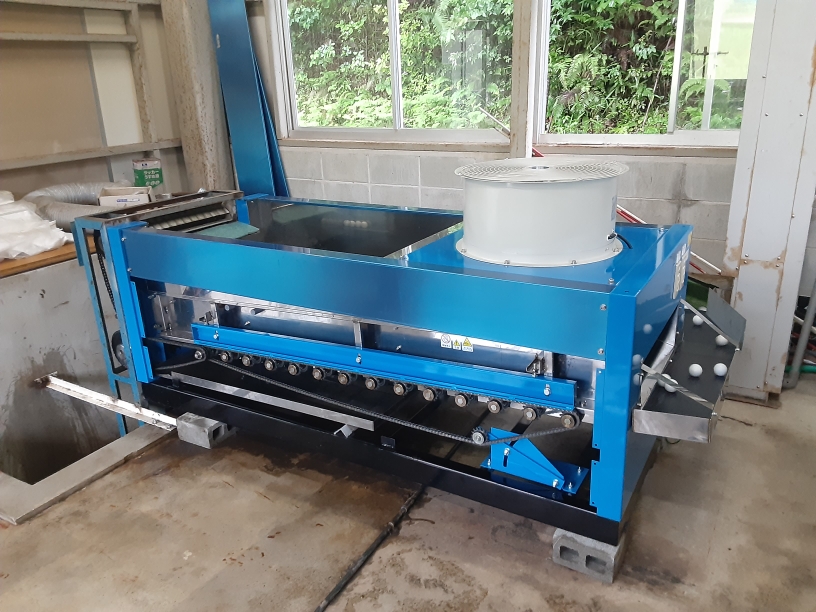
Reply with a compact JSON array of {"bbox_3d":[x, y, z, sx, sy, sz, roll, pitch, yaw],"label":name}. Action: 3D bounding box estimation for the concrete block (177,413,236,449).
[{"bbox_3d":[-0.898,0.538,2.886,0.190,0.100,0.190,9,22,30],"label":"concrete block"}]

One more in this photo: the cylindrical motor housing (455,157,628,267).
[{"bbox_3d":[0.462,-0.344,2.245,0.590,0.270,0.590,-2,19,1],"label":"cylindrical motor housing"}]

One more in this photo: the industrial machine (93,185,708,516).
[{"bbox_3d":[-0.166,0.055,2.818,2.440,0.810,0.950,9,22,30],"label":"industrial machine"}]

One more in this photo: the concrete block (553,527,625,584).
[{"bbox_3d":[0.592,0.763,2.060,0.190,0.100,0.190,9,22,30],"label":"concrete block"}]

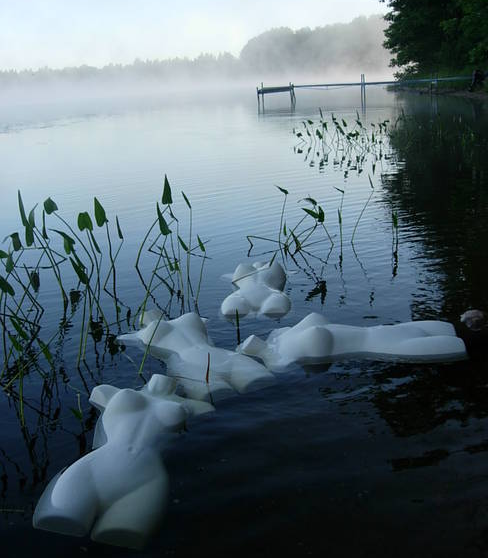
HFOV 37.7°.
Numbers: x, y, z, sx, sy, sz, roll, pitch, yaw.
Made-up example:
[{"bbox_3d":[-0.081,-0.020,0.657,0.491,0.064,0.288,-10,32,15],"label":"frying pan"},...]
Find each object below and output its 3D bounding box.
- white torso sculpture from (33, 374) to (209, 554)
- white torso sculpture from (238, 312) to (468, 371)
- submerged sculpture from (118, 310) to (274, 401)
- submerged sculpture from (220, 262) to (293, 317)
[{"bbox_3d":[-0.340,0.519,2.213,0.440,0.240,0.860,6,23,5],"label":"white torso sculpture"},{"bbox_3d":[0.416,0.260,2.821,0.860,0.240,0.440,-1,19,-4],"label":"white torso sculpture"},{"bbox_3d":[-0.213,0.290,2.809,0.440,0.240,0.860,-9,22,-28],"label":"submerged sculpture"},{"bbox_3d":[0.073,0.057,3.603,0.440,0.240,0.860,-3,16,4],"label":"submerged sculpture"}]

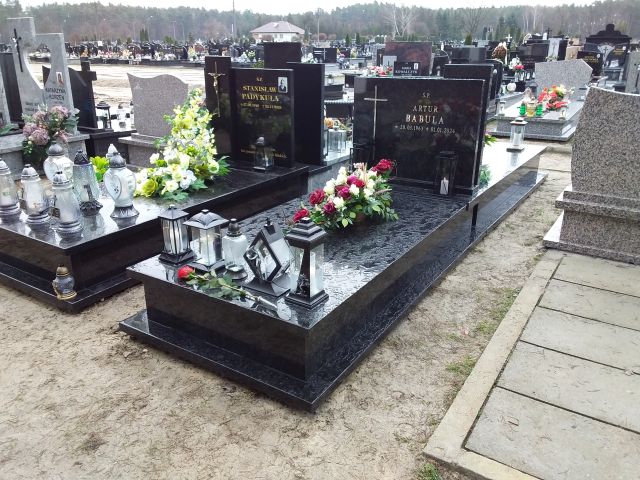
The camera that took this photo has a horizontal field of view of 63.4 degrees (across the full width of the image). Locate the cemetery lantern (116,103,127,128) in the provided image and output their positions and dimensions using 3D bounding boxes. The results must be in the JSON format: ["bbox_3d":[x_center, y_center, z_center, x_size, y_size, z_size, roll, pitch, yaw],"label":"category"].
[{"bbox_3d":[-2.494,-1.539,6.445,0.134,0.323,0.134,-8,22,-19],"label":"cemetery lantern"}]

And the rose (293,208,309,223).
[{"bbox_3d":[-0.093,-0.127,2.686,0.081,0.064,0.077,13,24,31],"label":"rose"}]

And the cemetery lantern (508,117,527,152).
[{"bbox_3d":[1.789,-0.959,4.676,0.134,0.279,0.134,13,24,31],"label":"cemetery lantern"}]

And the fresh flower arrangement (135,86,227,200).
[{"bbox_3d":[-0.891,-0.649,3.329,0.496,0.641,0.434,13,24,31],"label":"fresh flower arrangement"}]

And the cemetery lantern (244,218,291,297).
[{"bbox_3d":[-0.233,0.054,2.218,0.212,0.317,0.128,13,24,31],"label":"cemetery lantern"}]

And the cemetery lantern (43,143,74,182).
[{"bbox_3d":[-1.751,-0.467,3.489,0.180,0.388,0.172,13,24,31],"label":"cemetery lantern"}]

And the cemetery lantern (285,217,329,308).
[{"bbox_3d":[-0.057,0.078,2.105,0.151,0.352,0.143,13,24,31],"label":"cemetery lantern"}]

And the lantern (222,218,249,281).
[{"bbox_3d":[-0.342,0.031,2.074,0.100,0.240,0.100,0,20,0],"label":"lantern"}]

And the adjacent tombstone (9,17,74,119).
[{"bbox_3d":[-2.871,-1.683,5.344,0.909,1.116,0.093,13,24,31],"label":"adjacent tombstone"}]

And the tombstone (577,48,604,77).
[{"bbox_3d":[6.859,-4.447,13.114,0.630,0.589,0.093,13,24,31],"label":"tombstone"}]

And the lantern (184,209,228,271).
[{"bbox_3d":[-0.472,-0.013,2.189,0.136,0.244,0.136,13,24,31],"label":"lantern"}]

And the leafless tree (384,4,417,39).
[{"bbox_3d":[13.614,-36.275,87.550,5.412,7.103,4.735,3,21,8],"label":"leafless tree"}]

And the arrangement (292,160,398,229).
[{"bbox_3d":[0.180,-0.246,2.970,0.412,0.309,0.639,13,24,31],"label":"arrangement"}]

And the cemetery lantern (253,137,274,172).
[{"bbox_3d":[-0.435,-0.660,3.957,0.112,0.224,0.112,13,24,31],"label":"cemetery lantern"}]

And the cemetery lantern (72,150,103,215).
[{"bbox_3d":[-1.446,-0.353,3.182,0.132,0.392,0.132,13,24,31],"label":"cemetery lantern"}]

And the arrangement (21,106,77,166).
[{"bbox_3d":[-2.823,-1.073,5.418,0.522,0.669,0.460,13,24,31],"label":"arrangement"}]

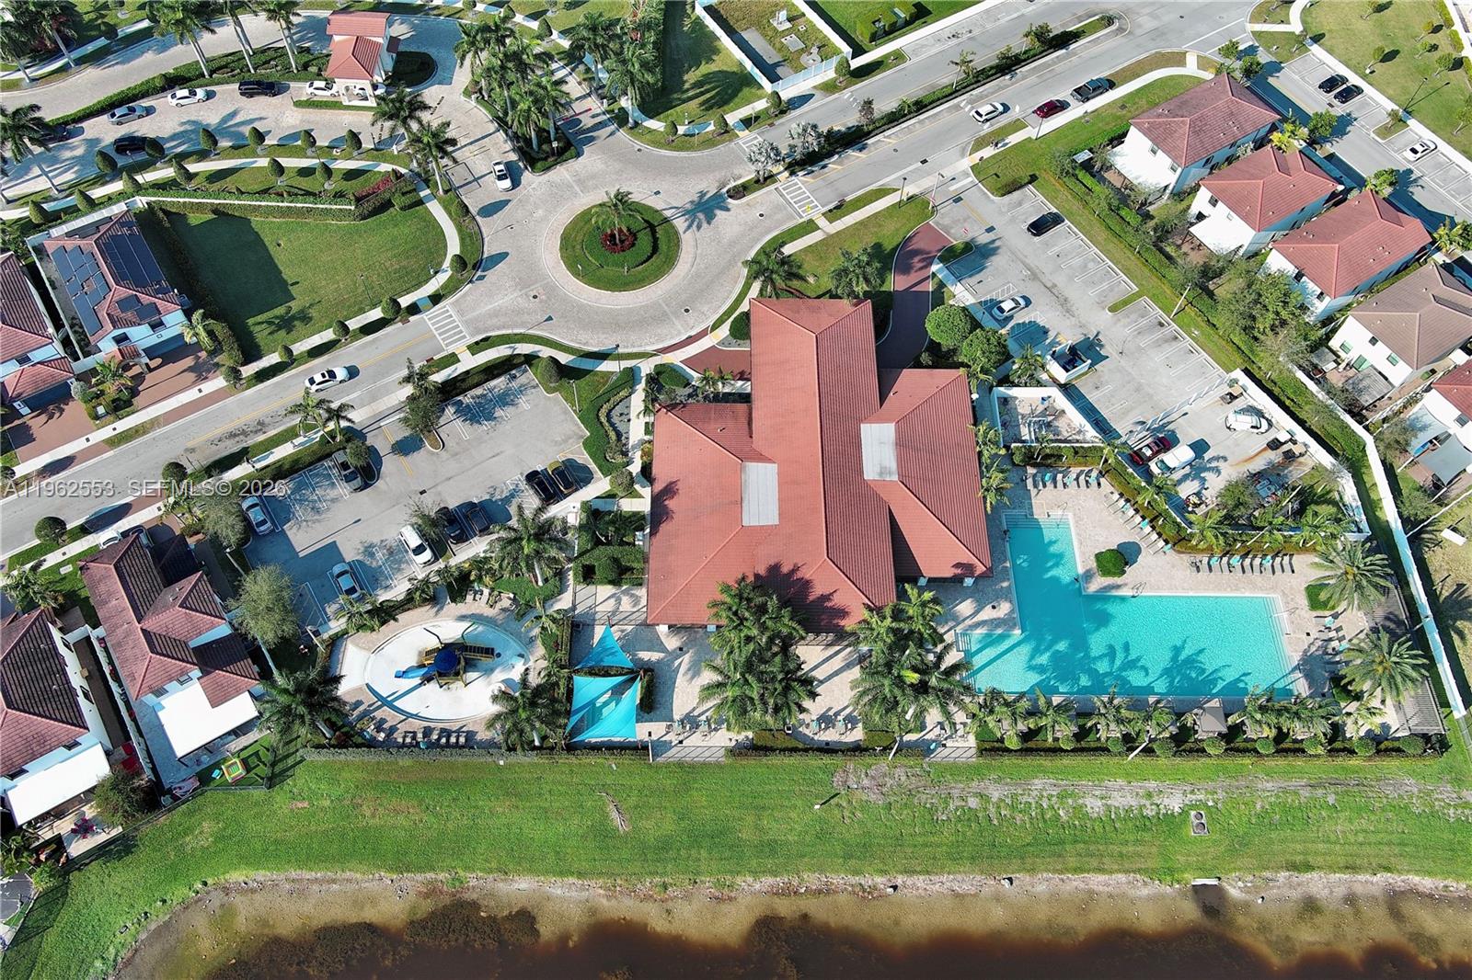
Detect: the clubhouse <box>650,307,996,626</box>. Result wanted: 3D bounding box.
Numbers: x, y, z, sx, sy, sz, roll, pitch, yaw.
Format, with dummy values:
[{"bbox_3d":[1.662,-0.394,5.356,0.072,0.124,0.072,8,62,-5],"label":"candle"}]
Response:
[{"bbox_3d":[9.110,-2.931,133.062,36.744,9.969,42.715,0,60,-1],"label":"clubhouse"}]

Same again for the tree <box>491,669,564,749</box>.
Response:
[{"bbox_3d":[-19.611,22.541,113.801,7.400,11.200,7.400,1,60,-2],"label":"tree"}]

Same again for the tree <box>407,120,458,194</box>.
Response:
[{"bbox_3d":[-38.990,-42.377,154.672,6.200,11.200,6.200,2,61,0],"label":"tree"}]

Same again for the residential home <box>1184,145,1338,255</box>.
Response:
[{"bbox_3d":[67.263,-37.991,153.927,17.580,7.700,10.010,-30,65,-18],"label":"residential home"}]

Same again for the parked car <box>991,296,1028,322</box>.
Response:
[{"bbox_3d":[34.148,-22.749,147.531,4.550,1.450,1.820,-27,65,-16],"label":"parked car"}]

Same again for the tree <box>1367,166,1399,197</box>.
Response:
[{"bbox_3d":[86.492,-40.660,159.329,3.800,5.500,3.800,2,61,0],"label":"tree"}]

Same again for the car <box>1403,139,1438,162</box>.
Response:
[{"bbox_3d":[94.438,-46.964,163.708,4.750,1.450,1.850,-29,65,-17],"label":"car"}]

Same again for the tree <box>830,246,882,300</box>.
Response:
[{"bbox_3d":[14.629,-26.205,146.068,5.800,6.200,5.800,1,60,-2],"label":"tree"}]

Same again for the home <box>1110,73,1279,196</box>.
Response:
[{"bbox_3d":[62.296,-48.637,161.835,20.693,8.200,10.096,-29,65,-16],"label":"home"}]

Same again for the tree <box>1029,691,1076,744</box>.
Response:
[{"bbox_3d":[31.691,23.518,121.092,4.600,7.100,4.600,2,61,0],"label":"tree"}]

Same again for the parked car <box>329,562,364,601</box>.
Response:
[{"bbox_3d":[-41.045,9.551,125.647,1.830,1.450,4.750,-29,66,-18],"label":"parked car"}]

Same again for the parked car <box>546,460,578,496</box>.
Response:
[{"bbox_3d":[-20.213,-1.358,137.333,1.850,1.620,4.500,-30,65,-17],"label":"parked car"}]

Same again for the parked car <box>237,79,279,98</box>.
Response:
[{"bbox_3d":[-66.665,-56.313,165.819,4.850,1.750,1.930,-3,61,-3],"label":"parked car"}]

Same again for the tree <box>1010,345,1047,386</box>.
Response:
[{"bbox_3d":[33.307,-13.224,138.856,4.300,6.900,4.300,1,60,-2],"label":"tree"}]

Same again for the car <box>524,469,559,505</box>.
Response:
[{"bbox_3d":[-22.086,-0.419,135.494,1.840,1.650,4.500,-29,65,-17],"label":"car"}]

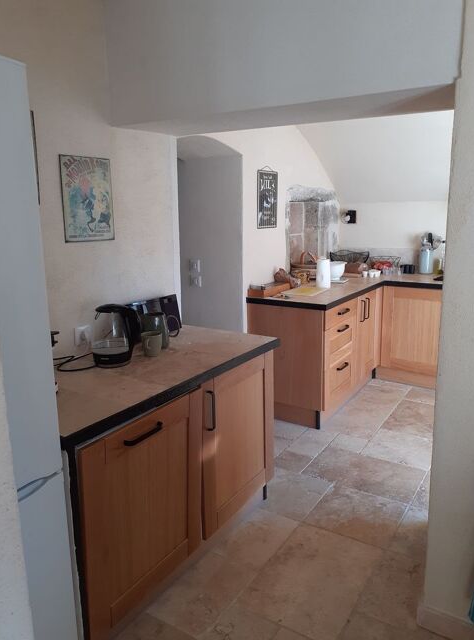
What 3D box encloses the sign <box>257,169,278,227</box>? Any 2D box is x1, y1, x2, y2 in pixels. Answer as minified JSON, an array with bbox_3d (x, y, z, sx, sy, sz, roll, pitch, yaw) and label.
[{"bbox_3d":[0.235,-0.883,3.661,0.015,0.417,0.293,7,15,33],"label":"sign"}]

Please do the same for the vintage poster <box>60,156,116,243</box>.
[{"bbox_3d":[-0.646,-0.527,2.191,0.012,0.358,0.273,7,15,33],"label":"vintage poster"}]

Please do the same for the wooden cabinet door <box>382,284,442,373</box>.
[{"bbox_3d":[1.553,0.098,4.341,0.595,0.715,0.030,7,14,32],"label":"wooden cabinet door"}]

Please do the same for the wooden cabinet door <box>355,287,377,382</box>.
[{"bbox_3d":[1.030,0.131,3.997,0.023,0.699,0.429,7,15,33],"label":"wooden cabinet door"}]

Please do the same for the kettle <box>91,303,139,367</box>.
[{"bbox_3d":[-0.542,0.065,2.132,0.212,0.237,0.162,0,13,4],"label":"kettle"}]

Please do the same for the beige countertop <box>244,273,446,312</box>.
[{"bbox_3d":[1.086,-0.245,3.963,1.237,0.043,1.812,7,15,33],"label":"beige countertop"}]

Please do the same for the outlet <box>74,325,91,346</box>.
[{"bbox_3d":[-0.684,0.075,2.238,0.024,0.083,0.080,7,15,33],"label":"outlet"}]

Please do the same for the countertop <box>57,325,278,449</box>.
[{"bbox_3d":[-0.412,0.207,2.131,0.622,0.043,1.304,7,15,33],"label":"countertop"}]

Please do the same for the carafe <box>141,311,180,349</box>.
[{"bbox_3d":[-0.362,0.059,2.330,0.177,0.157,0.126,-3,13,-7],"label":"carafe"}]

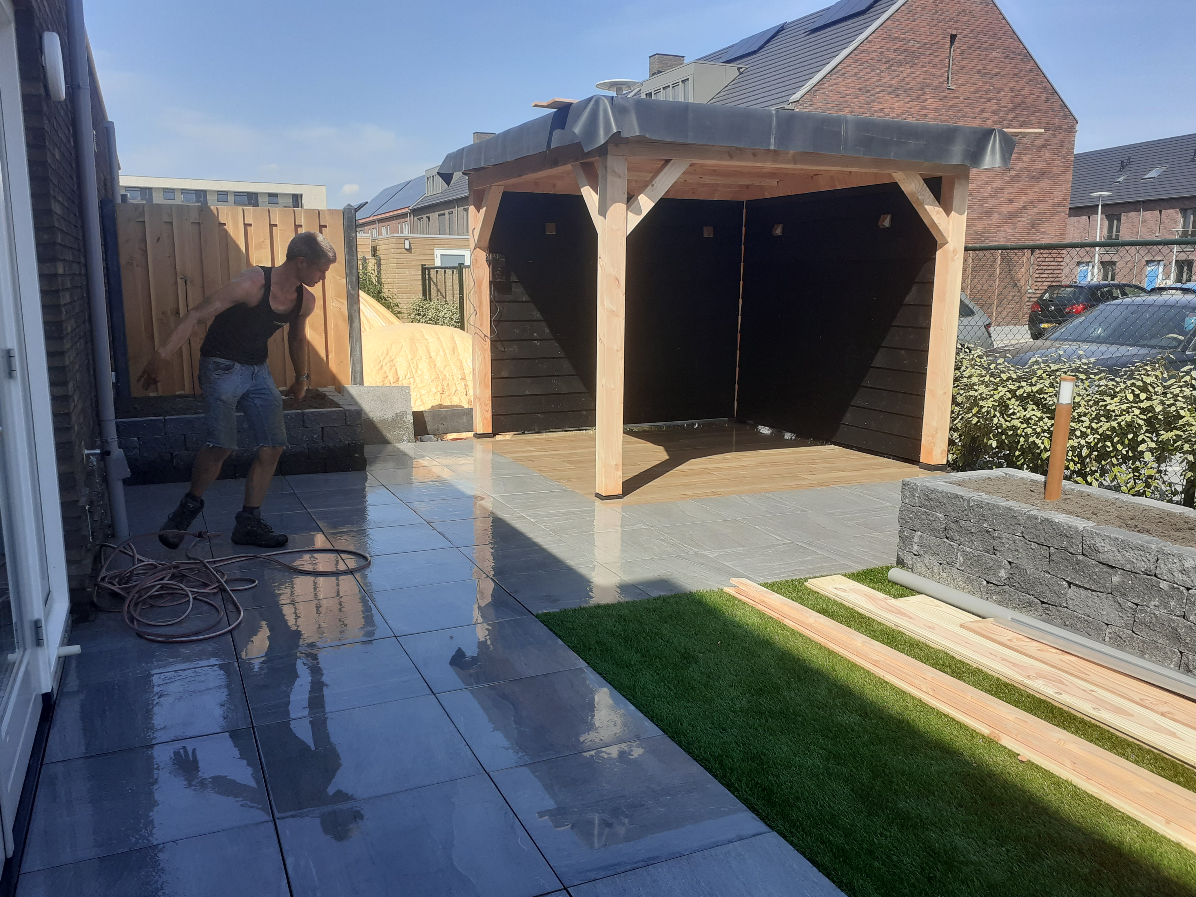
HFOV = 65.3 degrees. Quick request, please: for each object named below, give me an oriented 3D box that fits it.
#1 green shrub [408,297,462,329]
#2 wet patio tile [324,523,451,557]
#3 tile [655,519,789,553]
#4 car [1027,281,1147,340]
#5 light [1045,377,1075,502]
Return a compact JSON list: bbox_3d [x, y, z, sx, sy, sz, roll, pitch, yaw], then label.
[{"bbox_3d":[-2.360,-1.508,13.500,0.780,1.200,0.720,-4,11,-25],"label":"green shrub"},{"bbox_3d":[-1.200,0.538,5.324,0.600,0.030,0.600,-4,11,-25],"label":"wet patio tile"},{"bbox_3d":[0.729,0.528,5.550,0.600,0.030,0.600,-4,11,-25],"label":"tile"},{"bbox_3d":[13.550,-3.620,24.680,4.150,1.480,1.760,-4,11,-24],"label":"car"},{"bbox_3d":[2.226,-0.049,4.487,0.077,0.594,0.077,-4,11,-25],"label":"light"}]

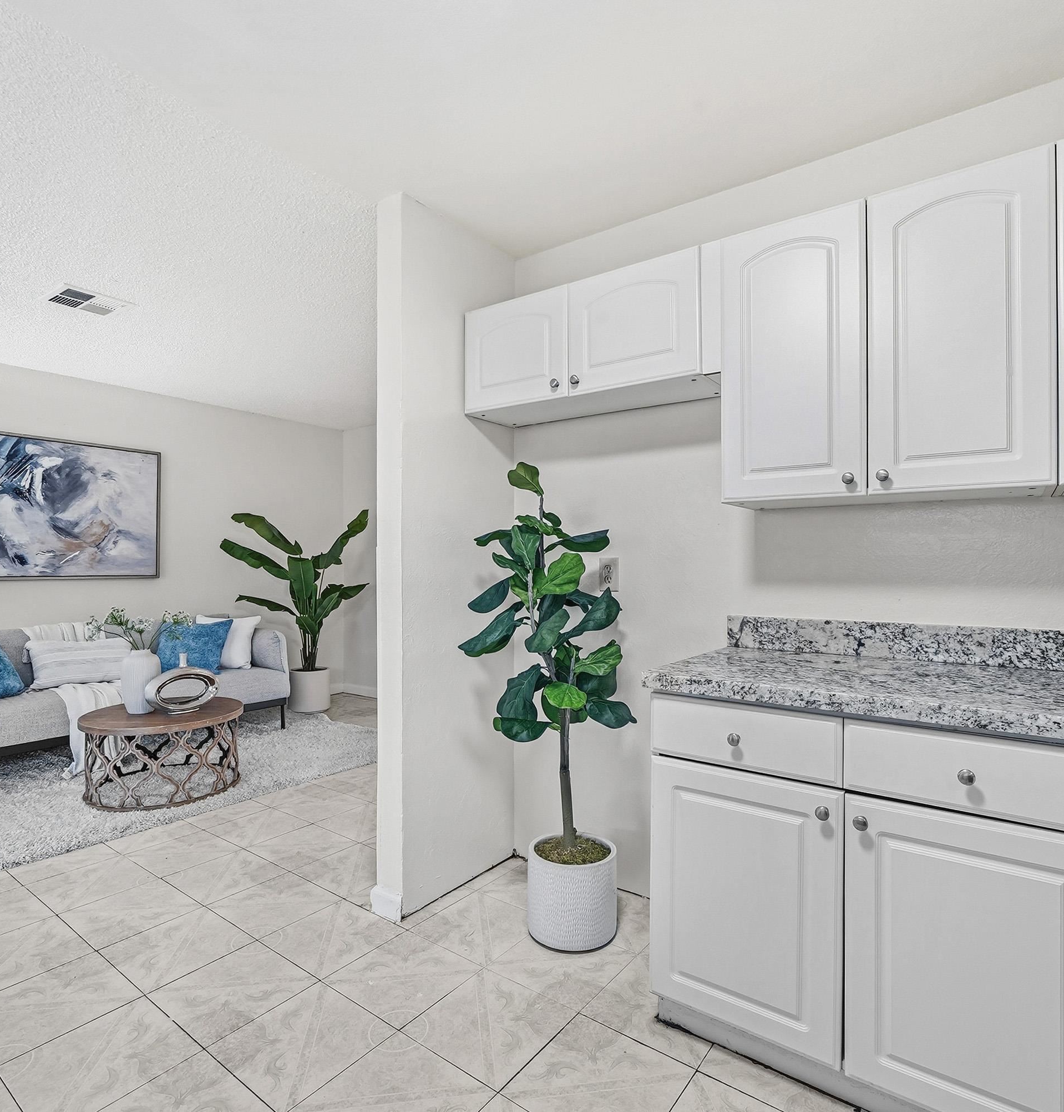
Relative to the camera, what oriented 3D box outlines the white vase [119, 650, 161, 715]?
[{"bbox_3d":[-2.030,0.655,3.370,0.177,0.315,0.177,0,0,37],"label":"white vase"}]

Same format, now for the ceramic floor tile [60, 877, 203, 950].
[{"bbox_3d":[-1.364,1.220,2.210,0.330,0.010,0.330,0,0,37],"label":"ceramic floor tile"}]

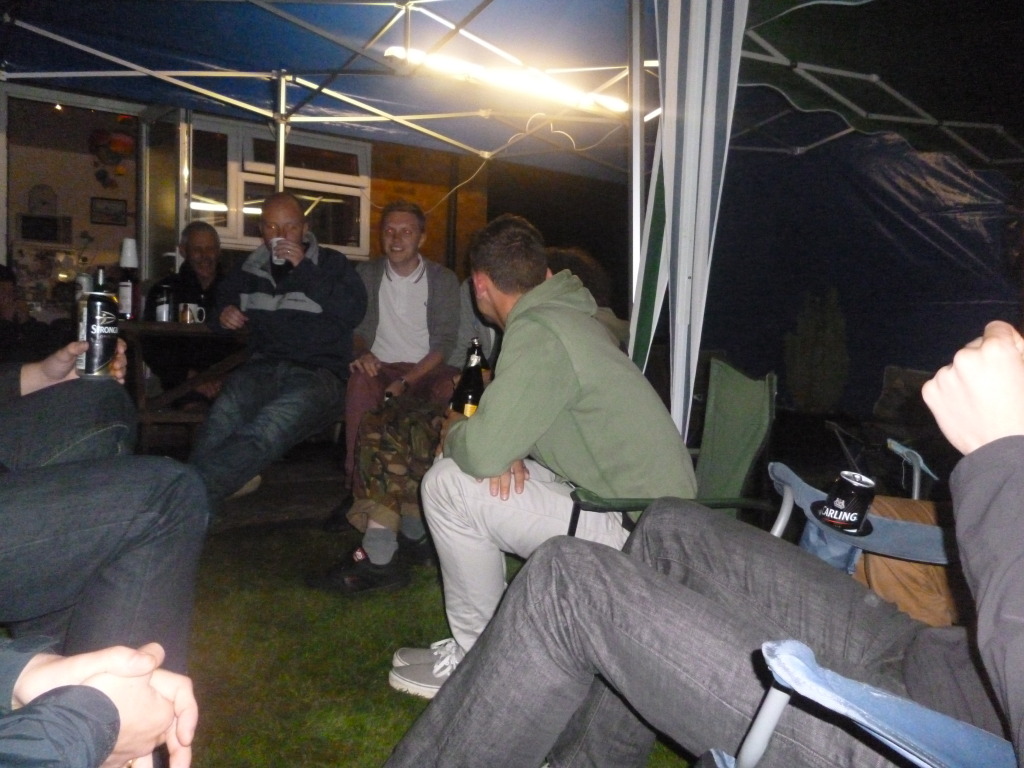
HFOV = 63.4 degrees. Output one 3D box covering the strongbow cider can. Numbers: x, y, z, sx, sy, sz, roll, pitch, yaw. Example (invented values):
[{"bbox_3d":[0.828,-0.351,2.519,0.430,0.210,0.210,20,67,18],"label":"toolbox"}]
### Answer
[{"bbox_3d":[-0.715,-0.086,1.430,0.066,0.150,0.066,3,3,0],"label":"strongbow cider can"}]

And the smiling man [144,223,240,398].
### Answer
[{"bbox_3d":[-1.417,-0.124,3.720,0.560,1.242,0.750,-1,3,-30],"label":"smiling man"}]

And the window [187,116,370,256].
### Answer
[{"bbox_3d":[-1.628,-1.381,5.928,1.371,0.883,0.100,-1,4,-37],"label":"window"}]

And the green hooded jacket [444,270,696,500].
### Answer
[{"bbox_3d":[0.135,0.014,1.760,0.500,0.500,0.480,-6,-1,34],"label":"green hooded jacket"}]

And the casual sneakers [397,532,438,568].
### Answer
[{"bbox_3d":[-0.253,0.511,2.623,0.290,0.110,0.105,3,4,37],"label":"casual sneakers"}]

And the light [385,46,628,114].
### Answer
[{"bbox_3d":[0.032,-1.493,4.101,1.450,0.080,0.090,-1,3,-37],"label":"light"}]

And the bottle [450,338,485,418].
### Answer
[{"bbox_3d":[-0.099,0.011,1.970,0.070,0.250,0.070,6,1,-6],"label":"bottle"}]

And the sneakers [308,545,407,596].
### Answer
[{"bbox_3d":[-0.428,0.523,2.358,0.295,0.112,0.107,0,3,-21],"label":"sneakers"}]

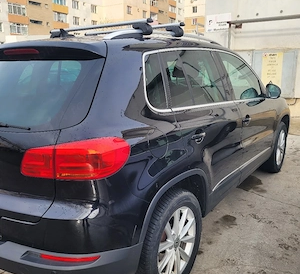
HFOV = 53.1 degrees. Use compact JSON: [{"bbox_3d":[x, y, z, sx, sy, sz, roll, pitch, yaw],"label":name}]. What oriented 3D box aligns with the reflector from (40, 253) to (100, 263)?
[{"bbox_3d":[-0.402,0.600,1.493,0.315,0.040,0.050,1,14,9],"label":"reflector"}]

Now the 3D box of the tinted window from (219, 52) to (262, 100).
[{"bbox_3d":[0.868,-0.578,2.807,0.060,0.430,0.770,-12,5,39],"label":"tinted window"}]

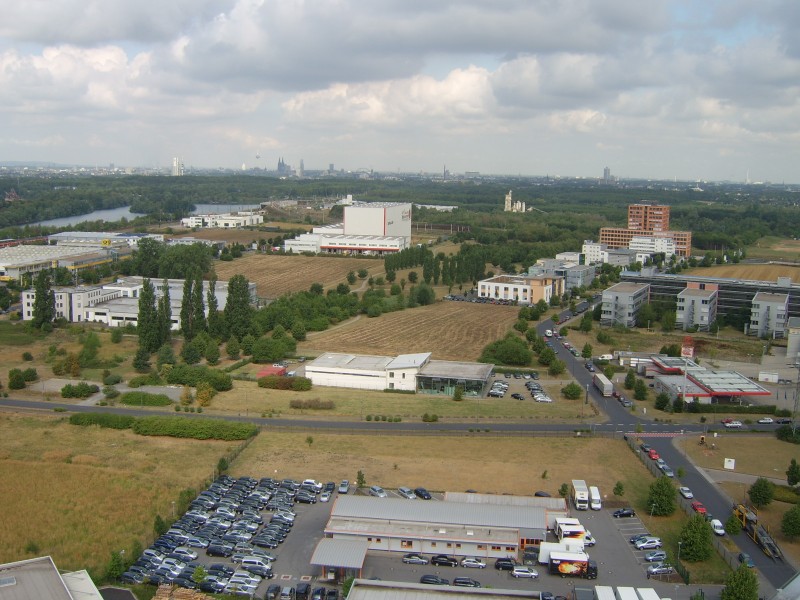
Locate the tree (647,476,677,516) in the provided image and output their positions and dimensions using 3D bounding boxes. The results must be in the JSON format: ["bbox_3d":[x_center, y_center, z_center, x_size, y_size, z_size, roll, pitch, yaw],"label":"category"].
[{"bbox_3d":[51.024,37.570,138.600,5.700,7.400,5.700,1,10,0],"label":"tree"}]

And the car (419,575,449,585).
[{"bbox_3d":[5.515,44.138,112.309,4.600,1.500,1.800,2,10,4],"label":"car"}]

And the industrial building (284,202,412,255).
[{"bbox_3d":[-34.664,-61.928,606.126,82.000,32.500,138.000,3,10,9],"label":"industrial building"}]

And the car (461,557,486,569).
[{"bbox_3d":[12.908,45.759,125.100,4.400,1.470,1.780,2,10,5],"label":"car"}]

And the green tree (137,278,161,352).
[{"bbox_3d":[-87.058,5.319,247.668,7.300,25.000,7.300,1,10,0],"label":"green tree"}]

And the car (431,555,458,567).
[{"bbox_3d":[7.850,45.602,125.429,4.550,1.450,1.780,2,10,6],"label":"car"}]

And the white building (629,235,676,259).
[{"bbox_3d":[198.710,-39.190,560.733,34.000,17.500,16.000,4,11,17],"label":"white building"}]

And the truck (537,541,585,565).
[{"bbox_3d":[27.794,43.783,122.574,8.000,3.300,2.400,2,10,4],"label":"truck"}]

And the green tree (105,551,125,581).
[{"bbox_3d":[-46.716,43.816,117.533,3.040,5.550,3.040,1,10,0],"label":"green tree"}]

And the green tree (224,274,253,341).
[{"bbox_3d":[-61.090,3.400,270.187,9.600,26.200,9.200,1,10,0],"label":"green tree"}]

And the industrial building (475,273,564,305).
[{"bbox_3d":[66.244,-7.509,396.520,37.719,12.000,31.344,6,12,27],"label":"industrial building"}]

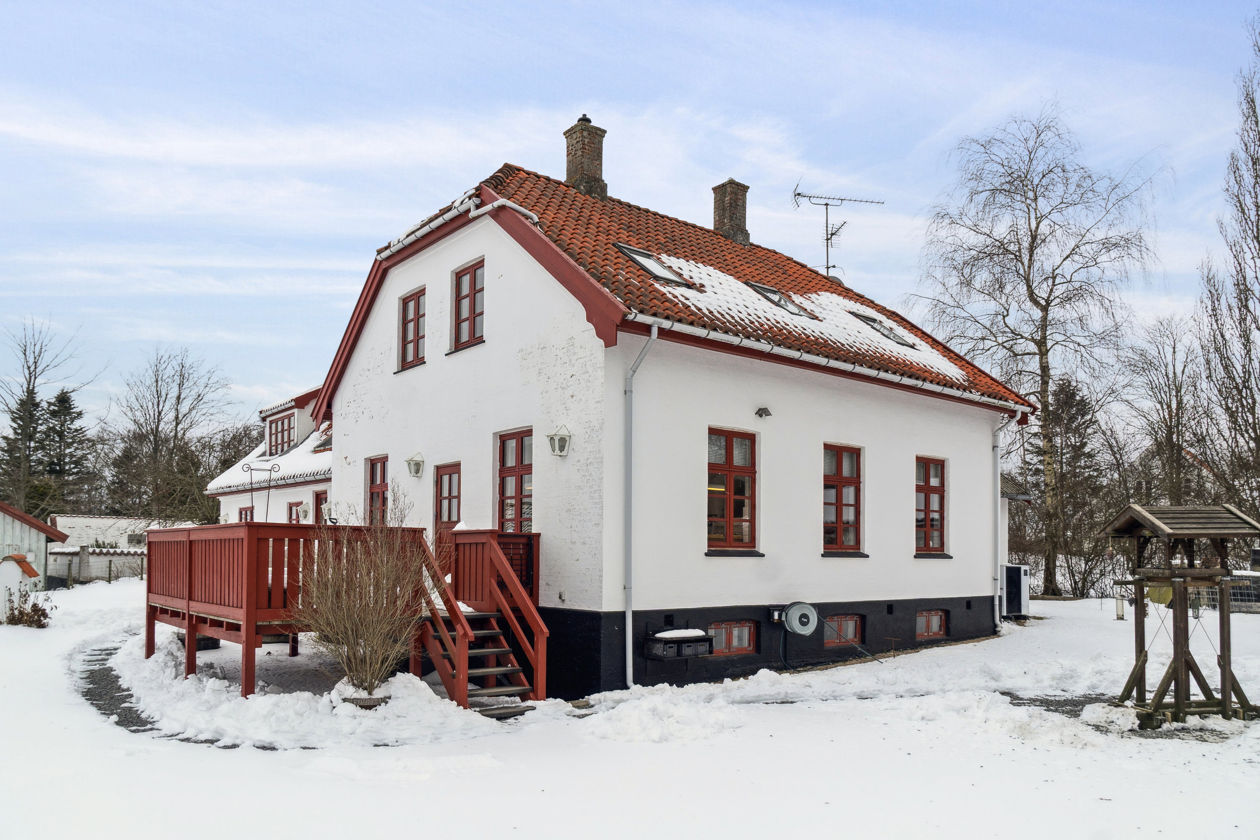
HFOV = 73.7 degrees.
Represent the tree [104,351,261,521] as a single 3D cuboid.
[{"bbox_3d":[-24.555,2.157,46.000,8.400,12.300,8.000,4,-8,-28],"label":"tree"}]

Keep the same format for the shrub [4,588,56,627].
[{"bbox_3d":[-12.081,3.765,16.900,1.000,0.880,0.900,5,-9,-35],"label":"shrub"}]

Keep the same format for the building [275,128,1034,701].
[{"bbox_3d":[0.625,-0.519,16.400,9.600,9.300,9.300,6,-9,-39],"label":"building"}]

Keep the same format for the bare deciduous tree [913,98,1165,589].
[{"bbox_3d":[12.230,-2.254,25.300,7.200,14.500,7.000,-3,-8,26],"label":"bare deciduous tree"}]

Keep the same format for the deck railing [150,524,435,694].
[{"bbox_3d":[-4.660,2.386,11.000,2.200,1.750,4.500,6,-9,-39],"label":"deck railing"}]

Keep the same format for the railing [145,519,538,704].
[{"bbox_3d":[-3.688,2.408,11.100,3.750,1.900,5.500,6,-9,-39],"label":"railing"}]

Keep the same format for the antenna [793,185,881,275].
[{"bbox_3d":[5.008,-4.522,20.300,2.100,2.350,0.750,2,-7,-14],"label":"antenna"}]

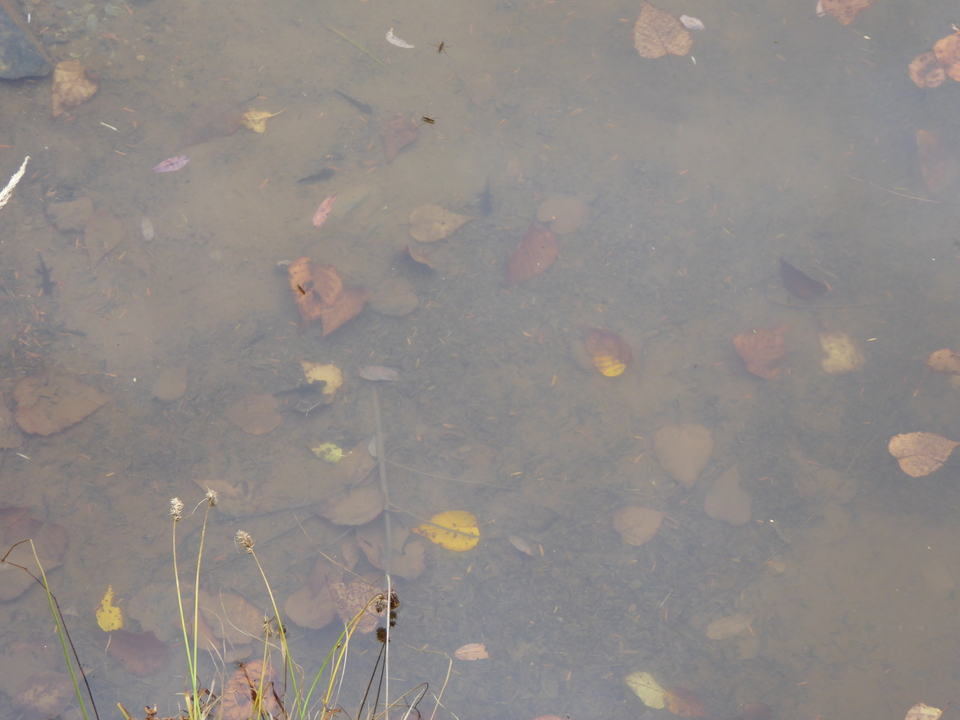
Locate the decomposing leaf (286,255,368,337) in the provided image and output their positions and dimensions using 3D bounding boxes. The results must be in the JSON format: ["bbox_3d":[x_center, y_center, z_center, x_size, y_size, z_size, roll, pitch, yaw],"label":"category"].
[{"bbox_3d":[-0.181,-0.077,2.610,0.097,0.028,0.117,-2,54,-1],"label":"decomposing leaf"}]

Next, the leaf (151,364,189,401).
[{"bbox_3d":[-0.331,0.024,2.370,0.032,0.008,0.056,16,52,13],"label":"leaf"}]

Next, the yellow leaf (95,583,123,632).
[{"bbox_3d":[-0.379,0.255,2.246,0.027,0.008,0.056,-4,52,-3],"label":"yellow leaf"}]

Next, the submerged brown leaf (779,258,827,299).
[{"bbox_3d":[0.381,-0.104,2.579,0.045,0.018,0.069,-10,50,-9],"label":"submerged brown leaf"}]

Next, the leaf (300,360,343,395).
[{"bbox_3d":[-0.178,0.013,2.481,0.033,0.012,0.061,-36,58,-27],"label":"leaf"}]

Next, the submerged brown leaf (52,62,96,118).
[{"bbox_3d":[-0.518,-0.352,2.796,0.056,0.015,0.104,-8,49,-7],"label":"submerged brown leaf"}]

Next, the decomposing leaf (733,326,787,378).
[{"bbox_3d":[0.320,-0.018,2.505,0.058,0.015,0.083,9,50,8],"label":"decomposing leaf"}]

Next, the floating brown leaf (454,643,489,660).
[{"bbox_3d":[-0.007,0.278,2.092,0.034,0.006,0.018,0,50,0],"label":"floating brown leaf"}]

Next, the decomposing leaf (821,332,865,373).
[{"bbox_3d":[0.395,-0.007,2.396,0.047,0.008,0.059,-2,50,-2],"label":"decomposing leaf"}]

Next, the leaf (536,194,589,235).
[{"bbox_3d":[0.103,-0.181,2.697,0.063,0.008,0.062,-20,57,-14],"label":"leaf"}]

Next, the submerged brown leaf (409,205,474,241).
[{"bbox_3d":[-0.044,-0.162,2.571,0.076,0.008,0.058,-7,52,-5],"label":"submerged brown leaf"}]

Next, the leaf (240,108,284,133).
[{"bbox_3d":[-0.261,-0.293,2.671,0.057,0.012,0.043,-13,53,-10],"label":"leaf"}]

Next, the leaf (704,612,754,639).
[{"bbox_3d":[0.259,0.270,2.260,0.055,0.008,0.023,-25,54,-20],"label":"leaf"}]

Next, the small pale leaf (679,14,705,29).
[{"bbox_3d":[0.243,-0.384,2.500,0.032,0.004,0.019,21,55,16],"label":"small pale leaf"}]

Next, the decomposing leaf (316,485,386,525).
[{"bbox_3d":[-0.138,0.157,2.322,0.071,0.008,0.046,-6,52,-5],"label":"decomposing leaf"}]

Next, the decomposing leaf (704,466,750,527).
[{"bbox_3d":[0.266,0.142,2.334,0.050,0.008,0.081,7,52,5],"label":"decomposing leaf"}]

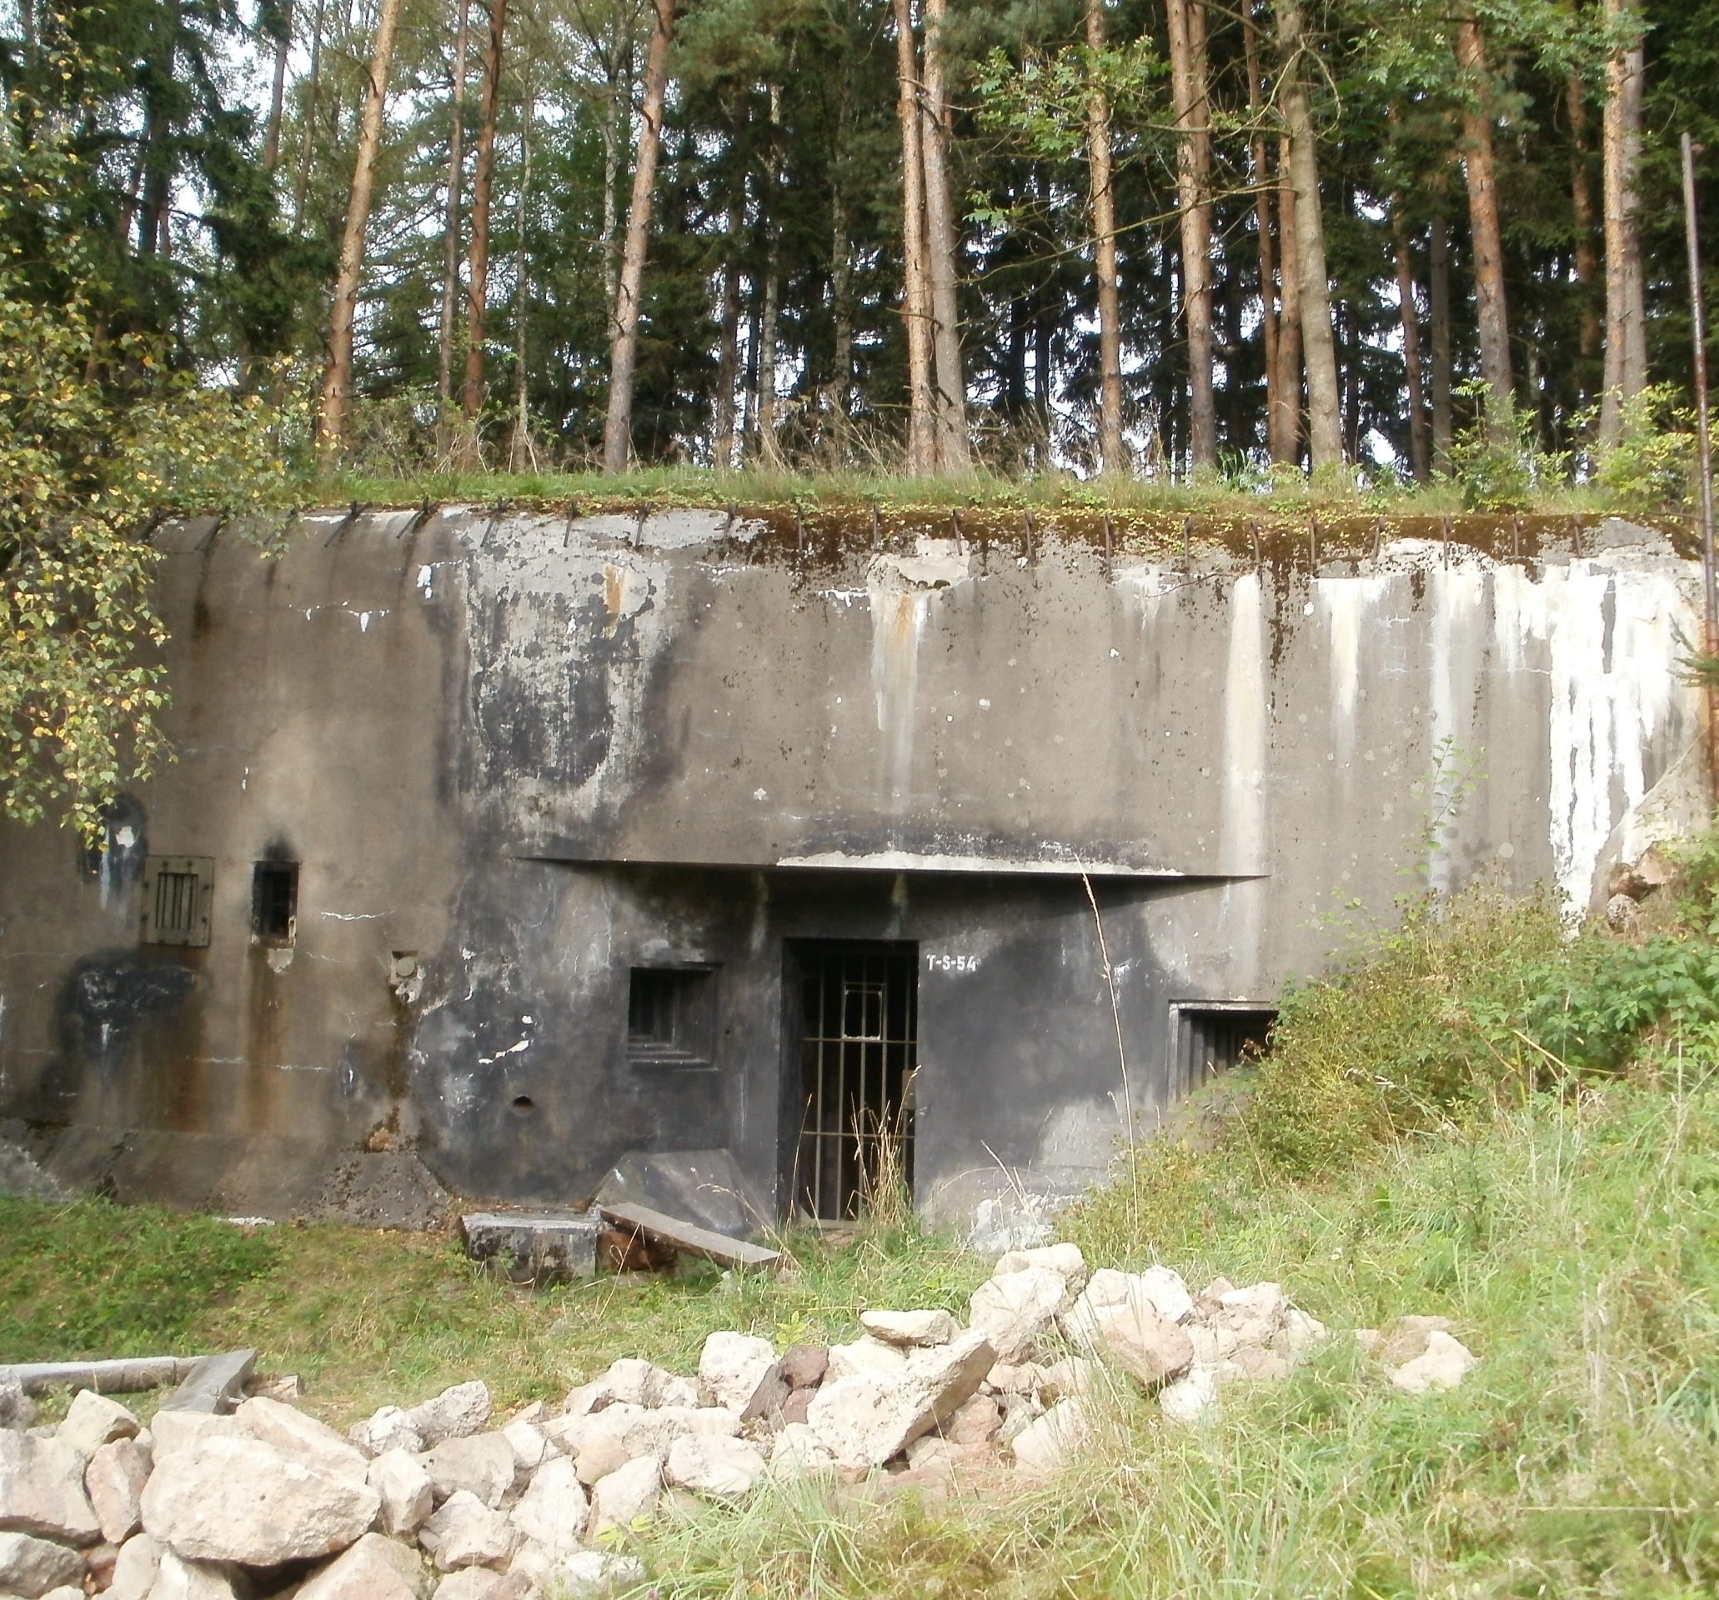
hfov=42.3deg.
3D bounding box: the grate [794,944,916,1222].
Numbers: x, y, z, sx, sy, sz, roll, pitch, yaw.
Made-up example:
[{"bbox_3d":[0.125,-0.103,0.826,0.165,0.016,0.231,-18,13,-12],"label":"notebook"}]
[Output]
[{"bbox_3d":[-0.011,2.013,15.695,1.000,2.020,0.400,0,-6,14],"label":"grate"}]

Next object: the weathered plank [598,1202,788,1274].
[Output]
[{"bbox_3d":[-1.069,2.741,13.901,1.106,0.065,0.400,14,2,25],"label":"weathered plank"}]

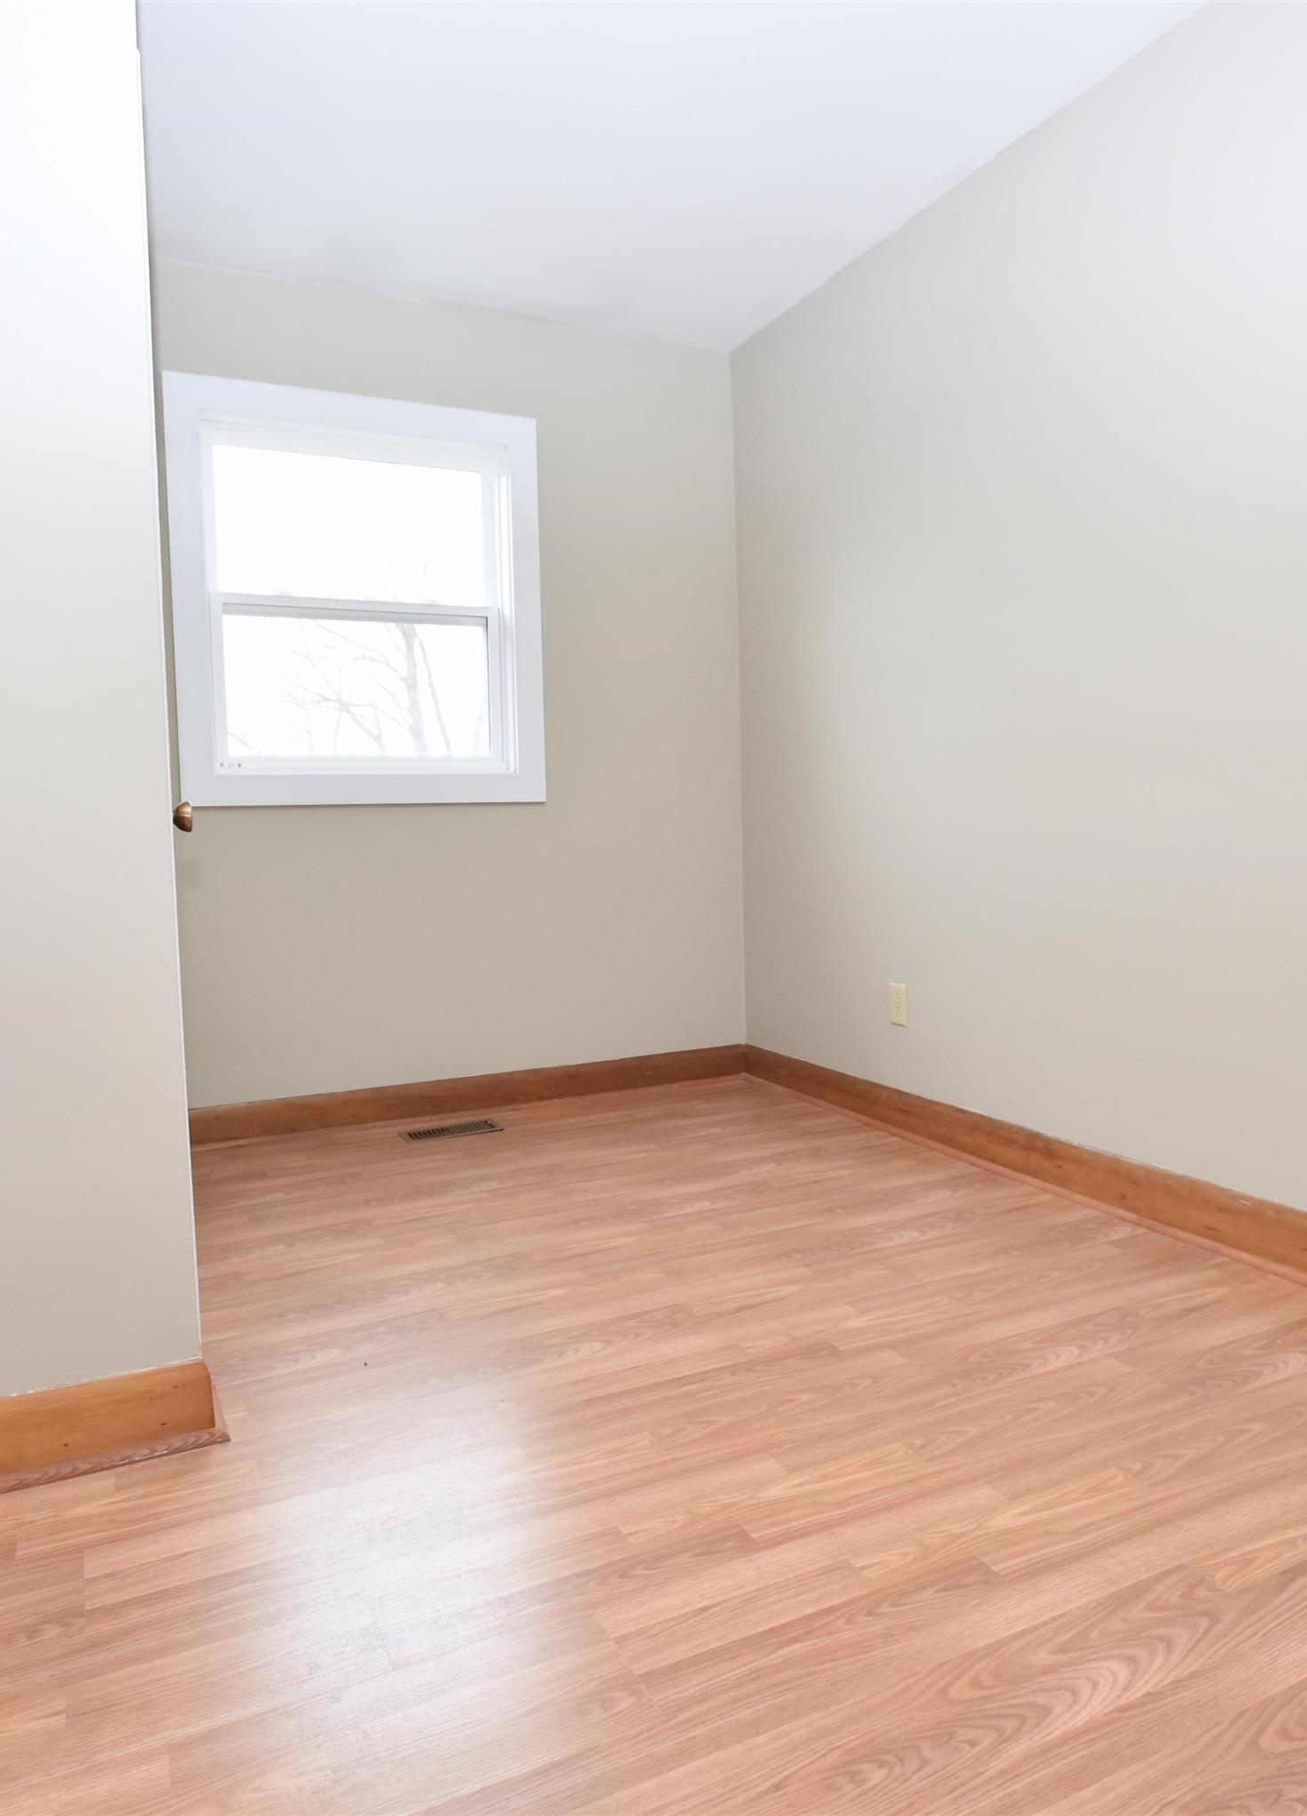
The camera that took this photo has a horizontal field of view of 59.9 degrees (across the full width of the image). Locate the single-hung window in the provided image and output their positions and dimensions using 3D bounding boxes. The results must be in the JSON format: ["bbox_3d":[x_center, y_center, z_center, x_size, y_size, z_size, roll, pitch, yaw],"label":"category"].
[{"bbox_3d":[-0.853,-0.899,3.378,1.068,1.182,0.091,-3,4,-25],"label":"single-hung window"}]

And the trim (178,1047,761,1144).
[{"bbox_3d":[-0.521,0.585,3.579,1.864,0.114,0.022,-3,4,-25],"label":"trim"}]

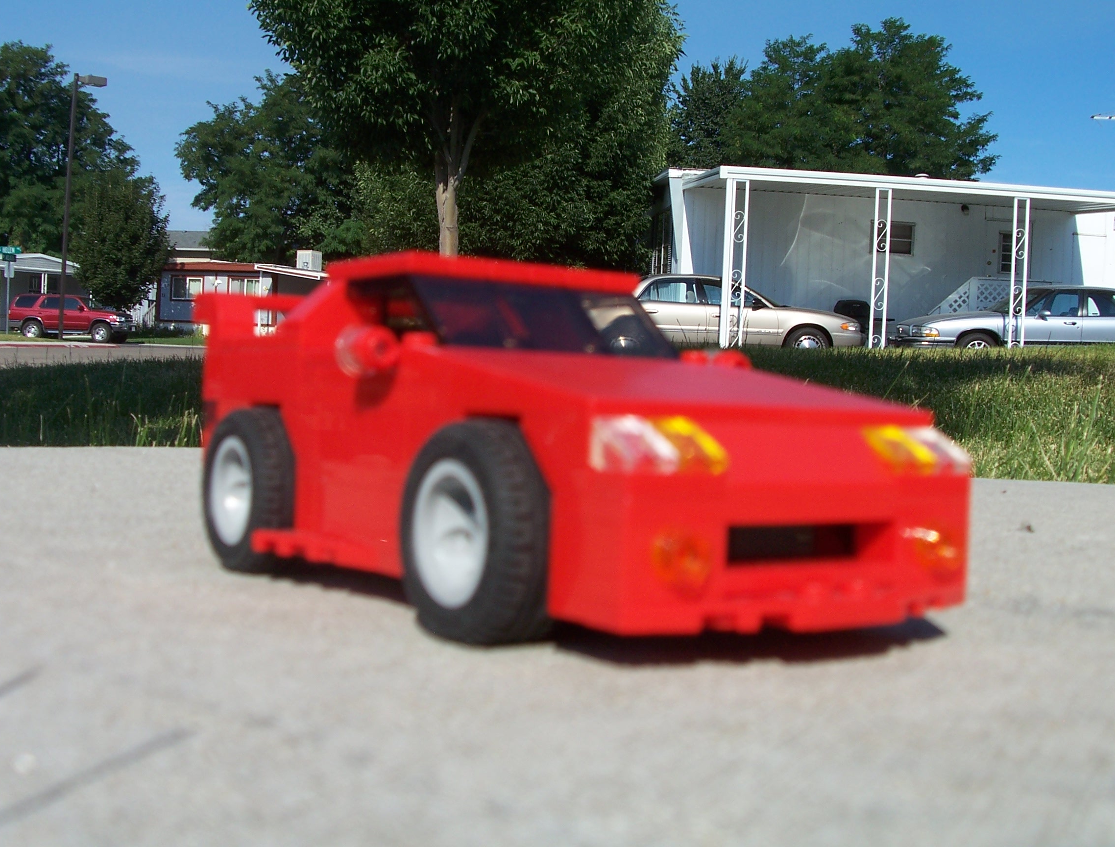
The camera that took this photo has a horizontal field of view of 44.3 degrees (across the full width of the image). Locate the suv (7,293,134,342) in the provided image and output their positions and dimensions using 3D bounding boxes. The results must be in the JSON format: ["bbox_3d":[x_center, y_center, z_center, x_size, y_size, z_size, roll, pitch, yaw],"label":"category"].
[{"bbox_3d":[-18.000,-3.950,51.000,4.600,1.760,1.780,2,0,6],"label":"suv"}]

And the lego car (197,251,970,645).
[{"bbox_3d":[-0.006,0.001,0.247,0.082,0.059,0.163,2,1,-35],"label":"lego car"}]

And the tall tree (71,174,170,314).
[{"bbox_3d":[-18.200,-7.100,57.000,4.150,7.000,4.100,2,0,0],"label":"tall tree"}]

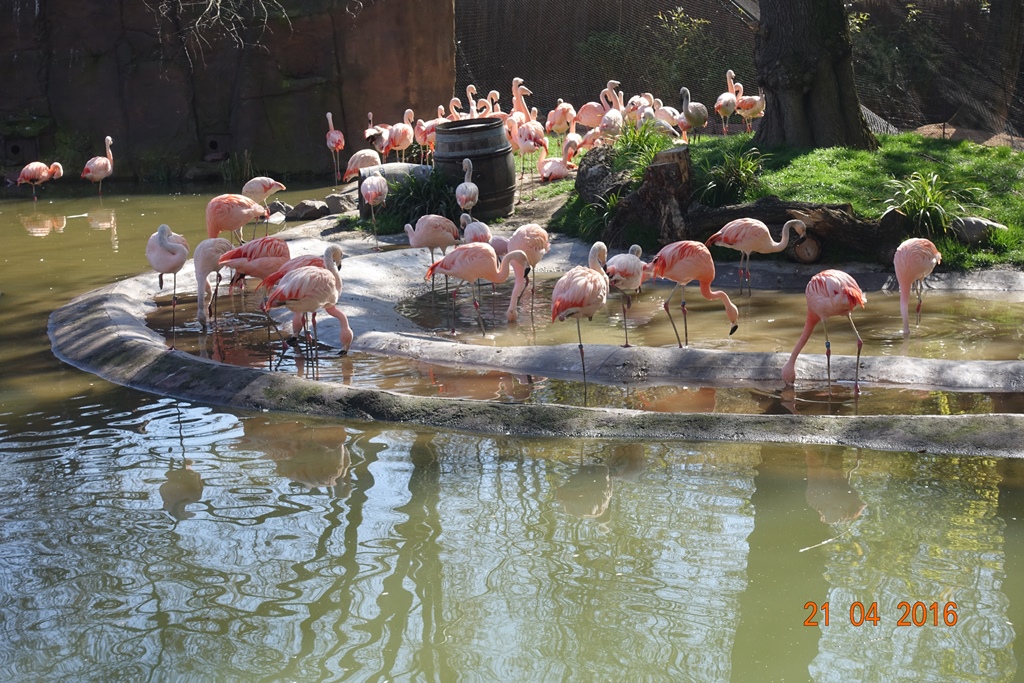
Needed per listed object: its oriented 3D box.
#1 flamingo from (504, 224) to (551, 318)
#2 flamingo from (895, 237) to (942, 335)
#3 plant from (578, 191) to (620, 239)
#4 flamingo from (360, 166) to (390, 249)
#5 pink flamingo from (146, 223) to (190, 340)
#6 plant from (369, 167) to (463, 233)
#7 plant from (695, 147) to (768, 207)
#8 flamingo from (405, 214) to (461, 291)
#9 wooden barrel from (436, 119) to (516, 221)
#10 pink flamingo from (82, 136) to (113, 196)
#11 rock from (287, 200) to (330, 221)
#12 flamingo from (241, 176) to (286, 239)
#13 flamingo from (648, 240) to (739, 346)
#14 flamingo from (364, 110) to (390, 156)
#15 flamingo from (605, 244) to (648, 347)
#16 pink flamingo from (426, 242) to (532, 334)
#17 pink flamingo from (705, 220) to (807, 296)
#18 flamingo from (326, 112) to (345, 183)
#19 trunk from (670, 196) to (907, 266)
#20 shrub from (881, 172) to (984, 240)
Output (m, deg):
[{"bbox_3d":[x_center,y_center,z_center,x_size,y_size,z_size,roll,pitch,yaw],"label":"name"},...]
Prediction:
[{"bbox_3d":[0.121,-0.508,14.600,0.280,0.740,0.500,3,10,25],"label":"flamingo"},{"bbox_3d":[2.935,-0.414,14.401,0.250,0.694,0.460,6,13,38],"label":"flamingo"},{"bbox_3d":[0.787,-1.124,17.900,0.390,0.440,0.370,-1,9,0],"label":"plant"},{"bbox_3d":[-1.271,-1.215,18.400,0.270,0.740,0.440,0,10,10],"label":"flamingo"},{"bbox_3d":[-2.322,-0.364,13.419,0.280,0.851,0.440,-1,10,5],"label":"pink flamingo"},{"bbox_3d":[-0.964,-1.421,19.886,0.880,0.612,0.750,-2,10,0],"label":"plant"},{"bbox_3d":[1.979,-1.488,17.954,0.650,0.540,0.600,-2,10,0],"label":"plant"},{"bbox_3d":[-0.630,-0.674,15.780,0.480,0.667,0.270,-4,10,-10],"label":"flamingo"},{"bbox_3d":[-0.385,-1.766,20.660,0.810,0.960,0.810,-7,10,1],"label":"wooden barrel"},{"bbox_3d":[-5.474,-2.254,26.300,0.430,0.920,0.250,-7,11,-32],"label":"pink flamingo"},{"bbox_3d":[-2.383,-1.526,23.200,0.490,0.230,0.370,-1,9,0],"label":"rock"},{"bbox_3d":[-2.698,-1.428,21.479,0.500,0.704,0.260,-3,10,-6],"label":"flamingo"},{"bbox_3d":[1.199,-0.317,13.150,0.600,0.710,0.280,-1,10,3],"label":"flamingo"},{"bbox_3d":[-1.700,-2.386,24.897,0.280,0.949,0.450,6,13,37],"label":"flamingo"},{"bbox_3d":[0.790,-0.319,13.854,0.240,0.704,0.430,5,12,31],"label":"flamingo"},{"bbox_3d":[-0.222,-0.342,13.609,0.720,0.672,0.270,-1,10,5],"label":"pink flamingo"},{"bbox_3d":[1.837,-0.590,15.024,0.760,0.679,0.270,-2,10,0],"label":"pink flamingo"},{"bbox_3d":[-2.416,-2.624,27.258,0.240,1.016,0.440,-5,10,-17],"label":"flamingo"},{"bbox_3d":[2.381,-0.951,17.154,1.980,0.546,0.500,-2,10,-3],"label":"trunk"},{"bbox_3d":[3.484,-1.143,16.500,0.800,0.540,0.700,-1,9,0],"label":"shrub"}]

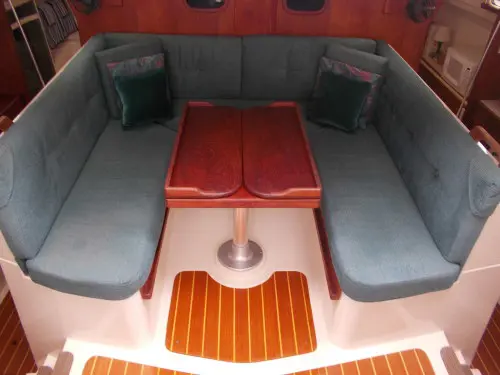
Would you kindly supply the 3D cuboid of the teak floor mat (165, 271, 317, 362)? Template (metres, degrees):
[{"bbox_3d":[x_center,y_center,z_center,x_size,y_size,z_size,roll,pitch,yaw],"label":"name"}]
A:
[{"bbox_3d":[-0.044,0.598,2.000,0.660,0.020,0.505,0,37,-1],"label":"teak floor mat"}]

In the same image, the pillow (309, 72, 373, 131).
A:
[{"bbox_3d":[0.516,-0.518,2.495,0.310,0.310,0.120,22,22,26],"label":"pillow"}]

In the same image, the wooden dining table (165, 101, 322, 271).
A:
[{"bbox_3d":[-0.035,0.065,2.119,0.600,0.710,0.760,0,37,-1],"label":"wooden dining table"}]

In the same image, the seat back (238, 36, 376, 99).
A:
[{"bbox_3d":[0.371,-0.791,2.787,0.860,0.400,0.110,0,30,-1],"label":"seat back"}]

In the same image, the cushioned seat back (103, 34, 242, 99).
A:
[{"bbox_3d":[-0.490,-0.794,2.763,0.865,0.400,0.110,0,30,-1],"label":"cushioned seat back"}]

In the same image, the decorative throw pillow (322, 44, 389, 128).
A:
[{"bbox_3d":[0.616,-0.633,2.580,0.390,0.390,0.130,20,26,24],"label":"decorative throw pillow"}]

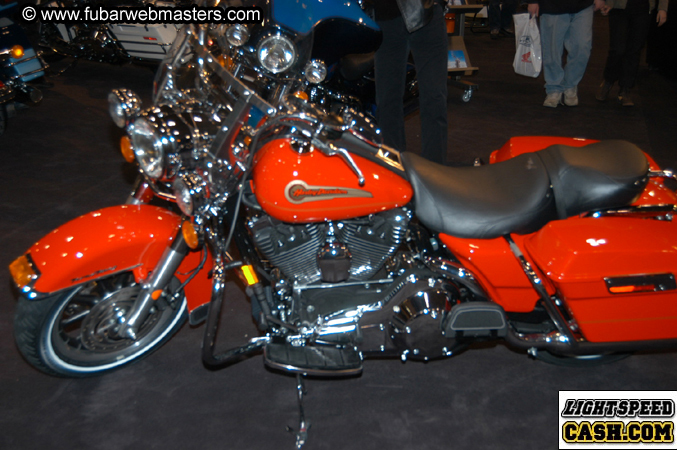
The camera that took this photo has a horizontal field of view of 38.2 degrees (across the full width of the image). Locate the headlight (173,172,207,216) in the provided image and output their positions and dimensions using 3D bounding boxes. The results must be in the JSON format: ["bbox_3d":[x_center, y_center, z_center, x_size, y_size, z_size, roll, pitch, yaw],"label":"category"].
[{"bbox_3d":[-0.389,-0.085,2.670,0.110,0.120,0.120,-19,50,-30],"label":"headlight"}]

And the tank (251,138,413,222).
[{"bbox_3d":[-0.032,-0.167,2.985,0.500,0.240,0.340,0,31,-10],"label":"tank"}]

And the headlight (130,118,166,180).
[{"bbox_3d":[-0.512,-0.223,2.772,0.100,0.190,0.190,-19,50,-30],"label":"headlight"}]

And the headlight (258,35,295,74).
[{"bbox_3d":[-0.299,-0.834,4.726,0.193,0.193,0.100,23,21,-19],"label":"headlight"}]

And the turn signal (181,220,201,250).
[{"bbox_3d":[-0.403,0.024,2.781,0.060,0.087,0.087,-19,50,-30],"label":"turn signal"}]

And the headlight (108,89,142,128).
[{"bbox_3d":[-0.622,-0.348,2.903,0.110,0.120,0.120,-19,50,-30],"label":"headlight"}]

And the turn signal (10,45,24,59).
[{"bbox_3d":[-2.018,-1.093,6.160,0.080,0.080,0.070,2,18,-3],"label":"turn signal"}]

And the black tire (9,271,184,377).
[{"bbox_3d":[-0.709,0.253,3.112,0.635,0.635,0.135,-11,46,-37],"label":"black tire"}]

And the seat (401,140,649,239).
[{"bbox_3d":[0.594,-0.134,3.120,0.810,0.250,0.370,0,31,-10],"label":"seat"}]

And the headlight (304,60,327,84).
[{"bbox_3d":[-0.113,-0.758,4.788,0.120,0.120,0.100,23,21,-19],"label":"headlight"}]

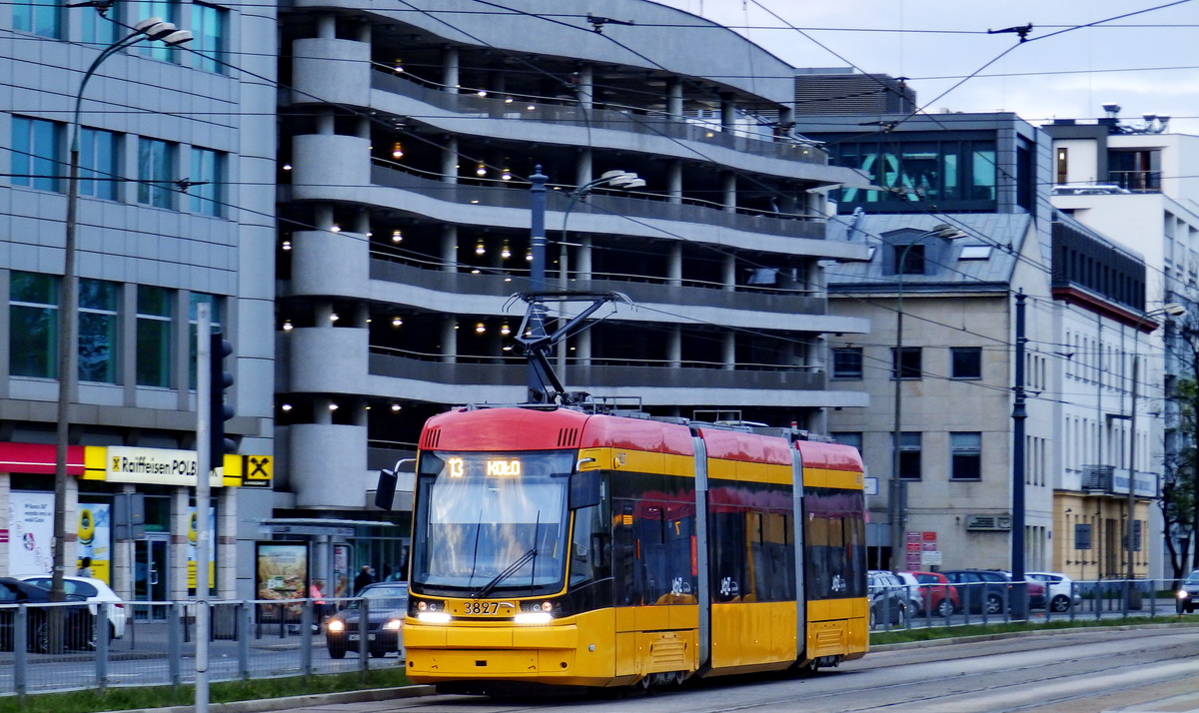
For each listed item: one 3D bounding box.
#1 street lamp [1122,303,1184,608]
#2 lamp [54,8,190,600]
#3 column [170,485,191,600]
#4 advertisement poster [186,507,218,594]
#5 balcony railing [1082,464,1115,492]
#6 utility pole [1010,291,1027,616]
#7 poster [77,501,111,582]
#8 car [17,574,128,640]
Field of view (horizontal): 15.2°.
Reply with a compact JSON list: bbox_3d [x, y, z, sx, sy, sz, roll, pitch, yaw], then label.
[{"bbox_3d":[21.874,3.907,176.669,2.250,12.058,0.900,-1,-3,20],"label":"street lamp"},{"bbox_3d":[-9.075,-0.381,84.826,2.500,12.034,0.900,-1,-3,15],"label":"lamp"},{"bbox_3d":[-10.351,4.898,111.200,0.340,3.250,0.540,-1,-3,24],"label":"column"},{"bbox_3d":[-9.943,4.834,112.300,0.050,2.080,1.400,-1,-3,24],"label":"advertisement poster"},{"bbox_3d":[21.857,5.346,197.000,1.200,1.130,1.800,0,-3,15],"label":"balcony railing"},{"bbox_3d":[12.209,2.863,131.000,0.470,9.650,0.470,-1,-3,20],"label":"utility pole"},{"bbox_3d":[-11.738,4.385,104.409,0.060,1.950,1.450,-1,-3,25],"label":"poster"},{"bbox_3d":[-11.956,5.199,92.000,4.200,1.443,1.770,1,-3,-23],"label":"car"}]

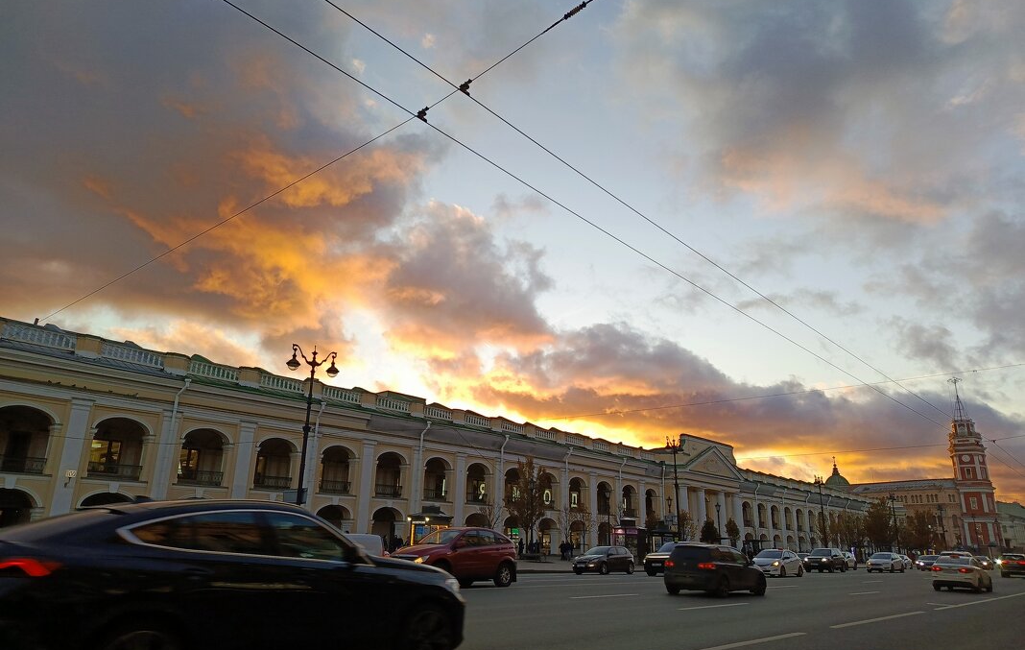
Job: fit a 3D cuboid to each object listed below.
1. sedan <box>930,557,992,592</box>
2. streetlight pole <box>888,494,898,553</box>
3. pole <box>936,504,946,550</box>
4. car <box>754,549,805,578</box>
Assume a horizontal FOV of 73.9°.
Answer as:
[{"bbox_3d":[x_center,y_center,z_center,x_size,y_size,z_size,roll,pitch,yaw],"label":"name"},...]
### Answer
[{"bbox_3d":[20.081,11.134,30.445,1.786,1.443,4.550,-14,-24,39],"label":"sedan"},{"bbox_3d":[52.720,27.924,93.338,0.620,9.750,2.600,-15,-24,40],"label":"streetlight pole"},{"bbox_3d":[72.201,34.959,113.400,0.620,9.750,2.600,-15,-24,40],"label":"pole"},{"bbox_3d":[15.605,13.921,39.869,1.696,1.467,4.363,-15,-24,40],"label":"car"}]

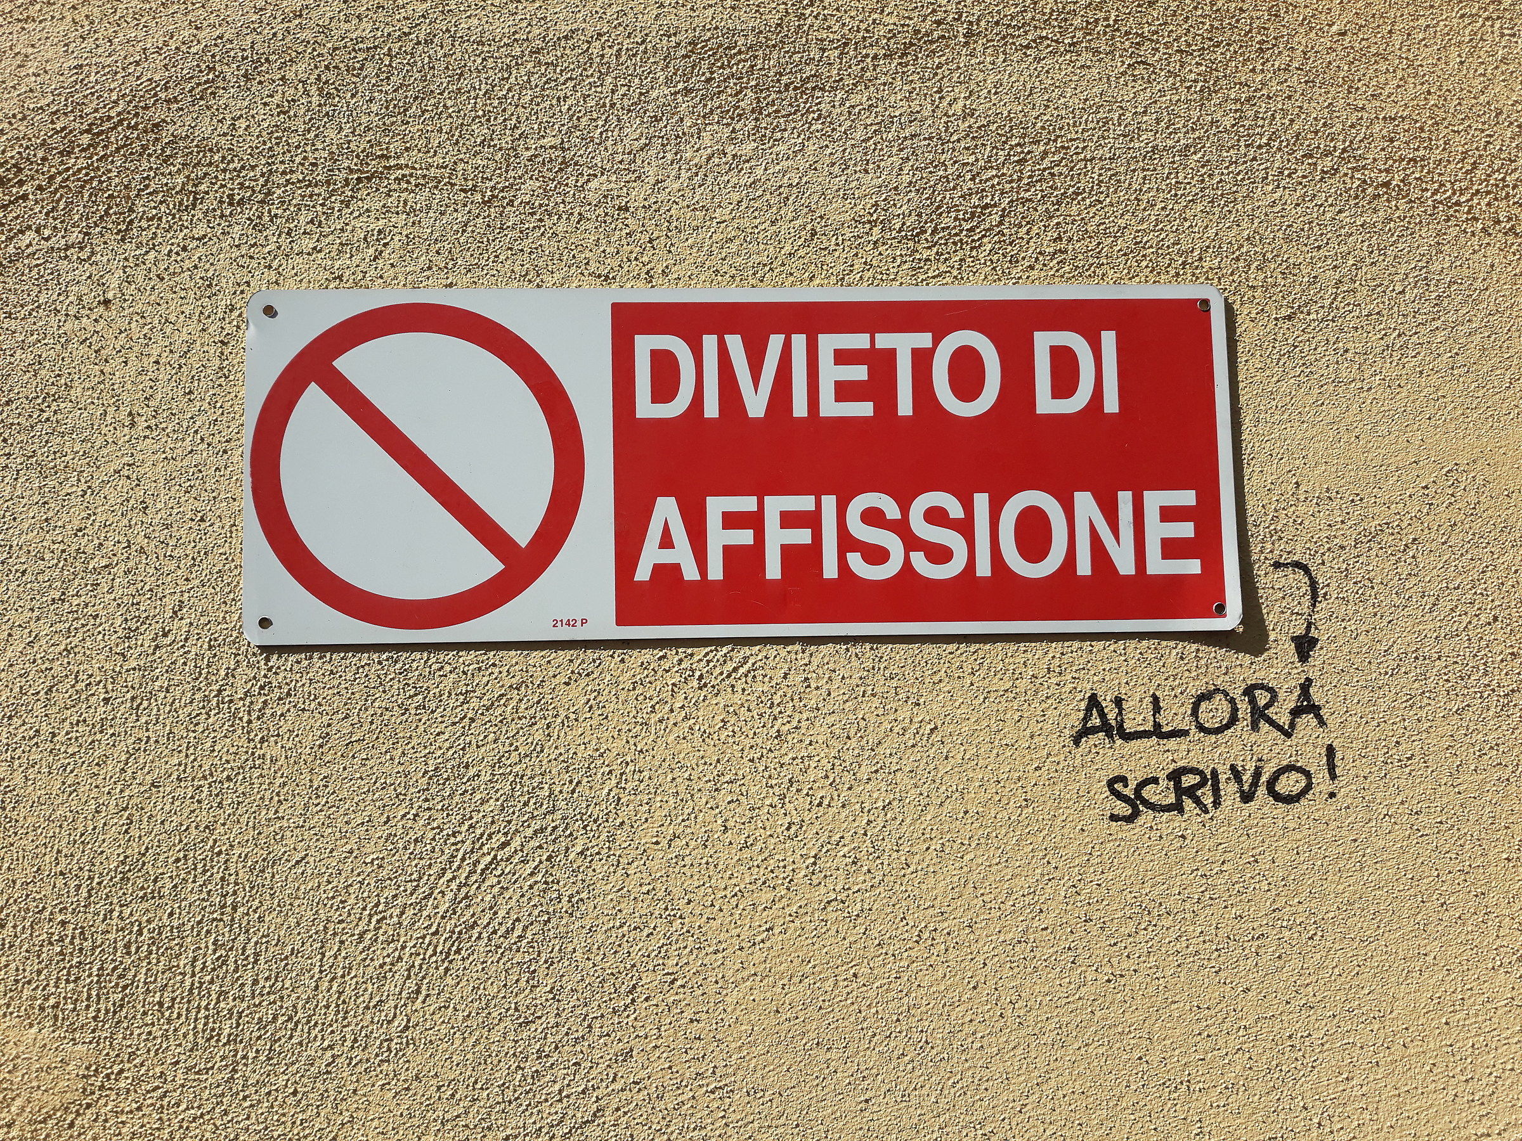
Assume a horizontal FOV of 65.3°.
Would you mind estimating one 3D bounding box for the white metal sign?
[{"bbox_3d":[-0.002,-0.039,0.420,0.350,0.125,0.003,-1,-4,-4],"label":"white metal sign"}]

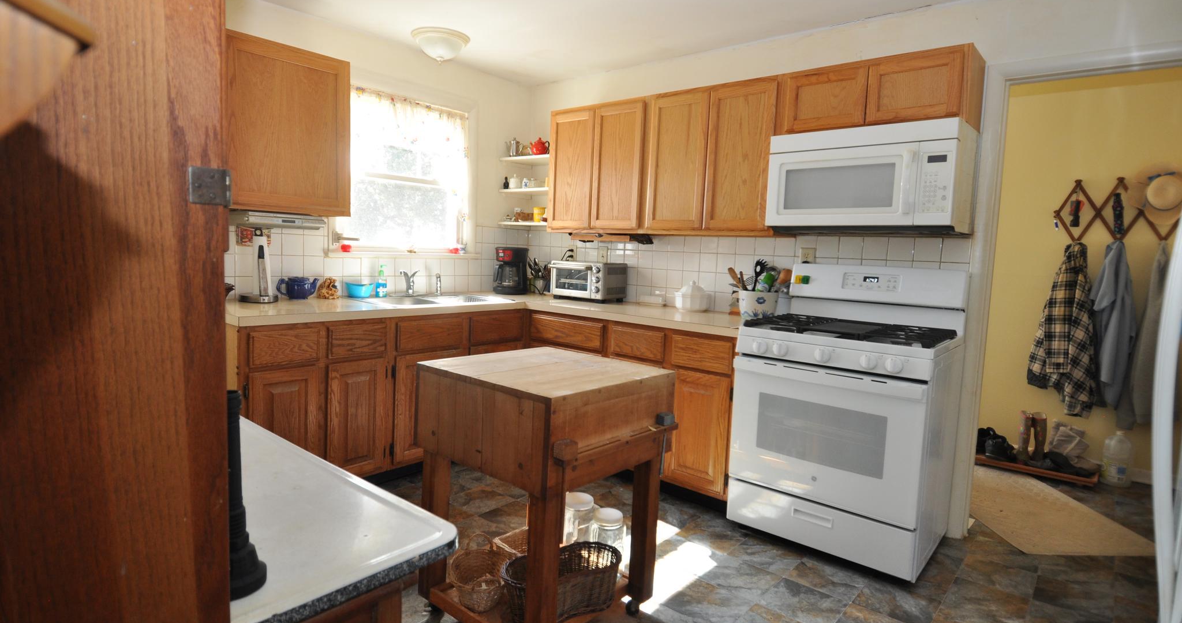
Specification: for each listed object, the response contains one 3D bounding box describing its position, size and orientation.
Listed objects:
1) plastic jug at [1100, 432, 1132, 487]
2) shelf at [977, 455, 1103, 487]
[{"bbox_3d":[3.041,0.849,3.407,0.142,0.288,0.142,7,8,41],"label":"plastic jug"},{"bbox_3d":[2.635,0.913,3.625,0.720,0.090,0.290,6,7,36],"label":"shelf"}]

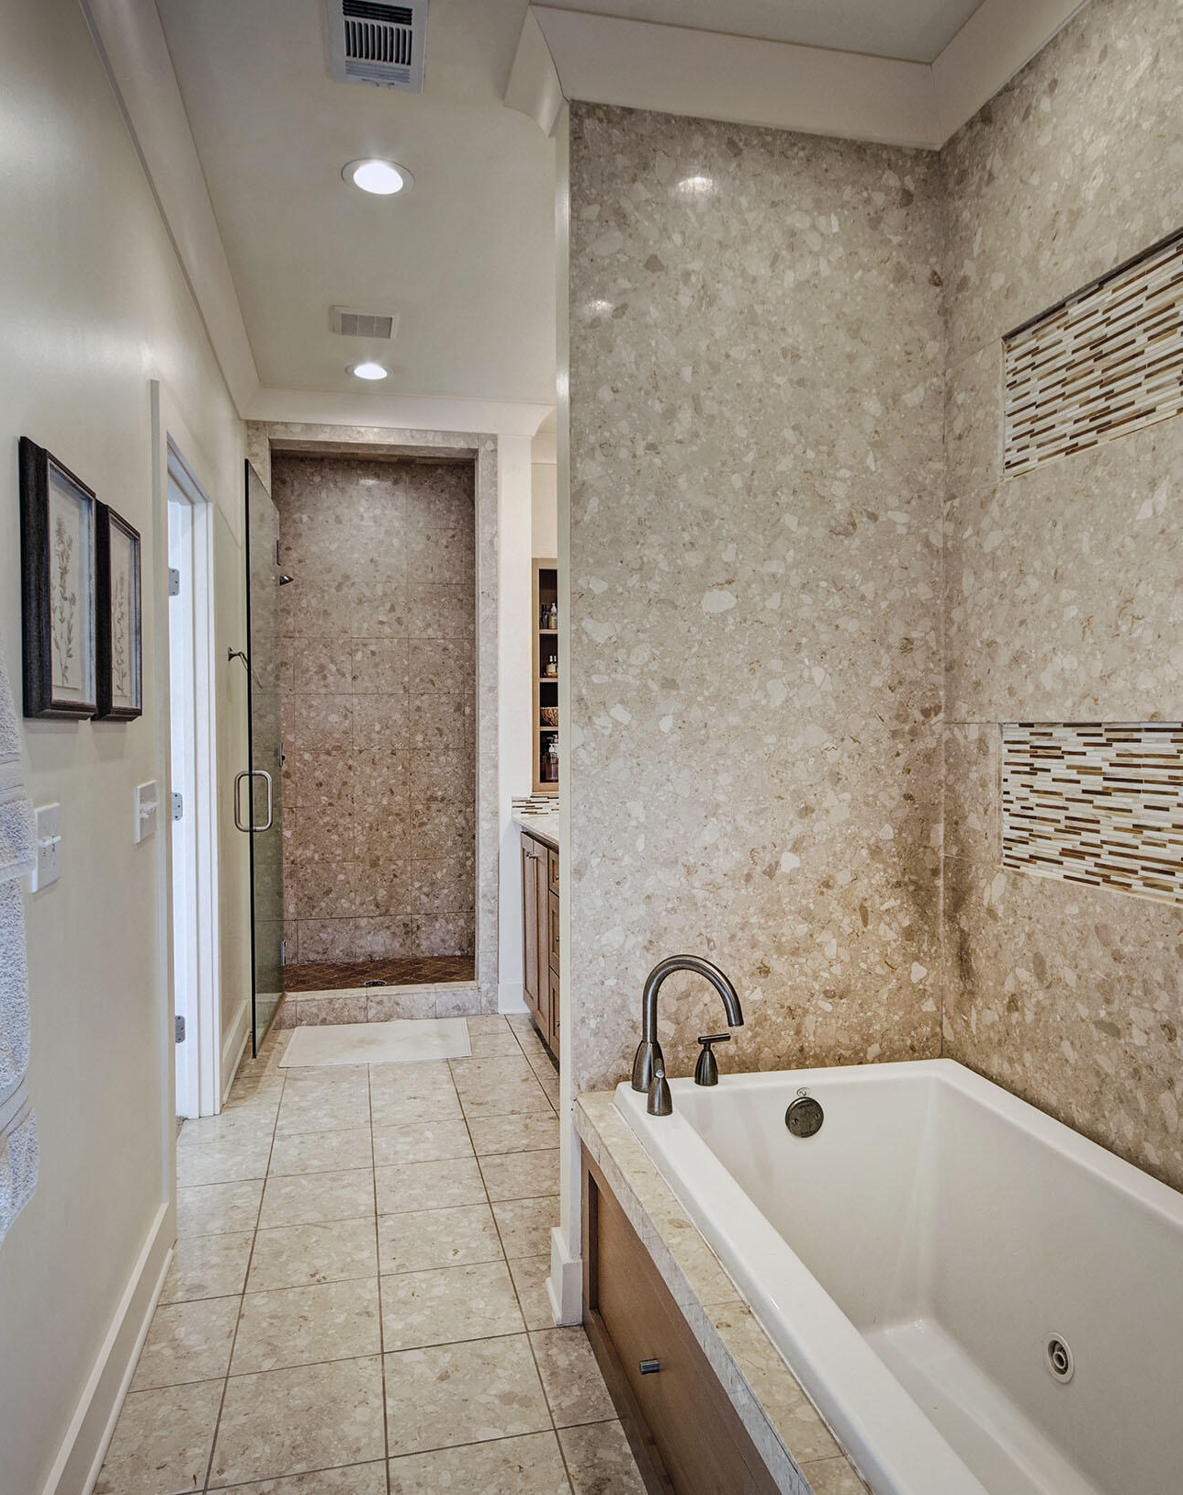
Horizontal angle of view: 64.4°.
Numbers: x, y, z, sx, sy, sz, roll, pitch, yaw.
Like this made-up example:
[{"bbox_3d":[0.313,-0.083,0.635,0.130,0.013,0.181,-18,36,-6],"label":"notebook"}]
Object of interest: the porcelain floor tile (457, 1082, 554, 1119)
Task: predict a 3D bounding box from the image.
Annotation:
[{"bbox_3d":[-0.313,1.272,3.388,0.306,0.011,0.298,0,1,-14],"label":"porcelain floor tile"}]

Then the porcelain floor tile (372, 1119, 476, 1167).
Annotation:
[{"bbox_3d":[-0.532,1.256,2.981,0.302,0.010,0.292,0,1,-14],"label":"porcelain floor tile"}]

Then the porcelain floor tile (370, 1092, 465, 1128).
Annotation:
[{"bbox_3d":[-0.602,1.252,3.262,0.302,0.010,0.292,0,1,-14],"label":"porcelain floor tile"}]

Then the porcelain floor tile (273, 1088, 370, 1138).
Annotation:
[{"bbox_3d":[-0.898,1.253,3.188,0.302,0.010,0.292,0,1,-14],"label":"porcelain floor tile"}]

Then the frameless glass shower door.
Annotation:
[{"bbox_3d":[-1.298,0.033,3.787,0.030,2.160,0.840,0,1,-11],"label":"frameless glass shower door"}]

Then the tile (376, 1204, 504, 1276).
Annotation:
[{"bbox_3d":[-0.392,1.266,2.420,0.302,0.010,0.292,0,1,-14],"label":"tile"}]

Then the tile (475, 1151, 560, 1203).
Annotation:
[{"bbox_3d":[-0.170,1.281,2.818,0.306,0.011,0.298,0,1,-14],"label":"tile"}]

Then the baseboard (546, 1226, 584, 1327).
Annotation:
[{"bbox_3d":[-0.061,1.196,2.127,0.062,0.142,0.147,0,1,-14],"label":"baseboard"}]

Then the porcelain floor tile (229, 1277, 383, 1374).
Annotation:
[{"bbox_3d":[-0.627,1.293,2.098,0.306,0.011,0.298,0,1,-14],"label":"porcelain floor tile"}]

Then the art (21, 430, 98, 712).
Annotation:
[{"bbox_3d":[-0.878,-0.257,1.577,0.033,0.418,0.345,0,1,-14],"label":"art"}]

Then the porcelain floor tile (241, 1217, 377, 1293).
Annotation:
[{"bbox_3d":[-0.688,1.268,2.346,0.302,0.010,0.292,0,1,-14],"label":"porcelain floor tile"}]

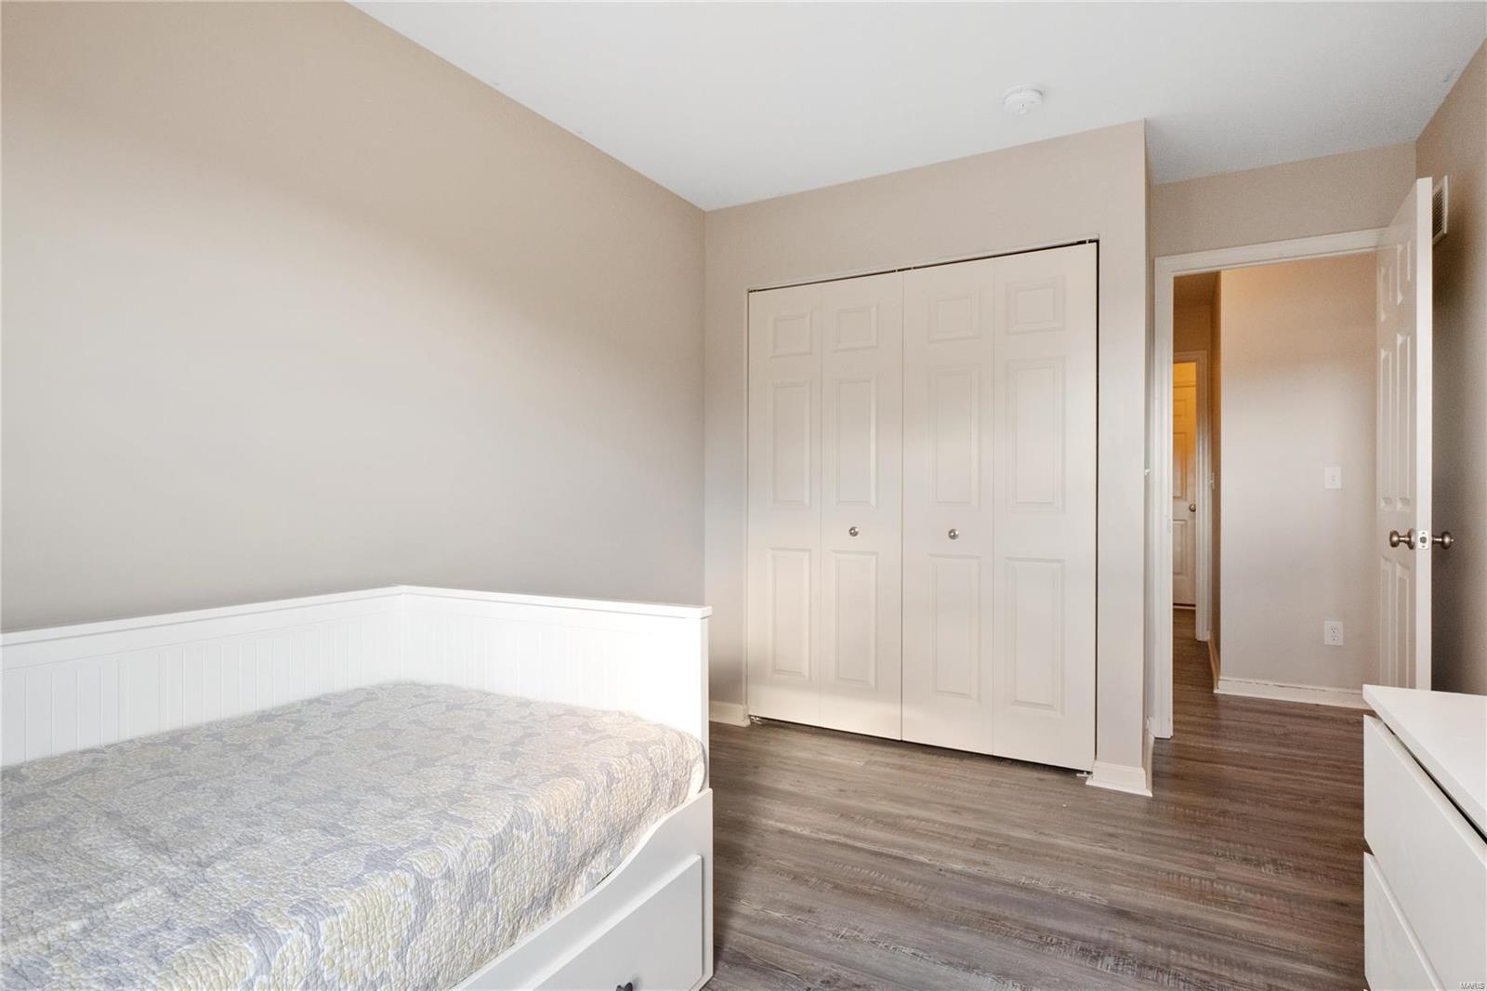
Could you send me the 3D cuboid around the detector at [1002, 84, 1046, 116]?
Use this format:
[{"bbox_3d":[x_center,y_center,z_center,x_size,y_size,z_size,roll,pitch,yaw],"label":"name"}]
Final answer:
[{"bbox_3d":[0.959,-1.349,2.544,0.132,0.044,0.132,0,0,29],"label":"detector"}]

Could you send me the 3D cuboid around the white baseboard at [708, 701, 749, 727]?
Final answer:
[{"bbox_3d":[-0.080,1.038,3.542,0.240,0.092,0.028,0,0,29],"label":"white baseboard"}]

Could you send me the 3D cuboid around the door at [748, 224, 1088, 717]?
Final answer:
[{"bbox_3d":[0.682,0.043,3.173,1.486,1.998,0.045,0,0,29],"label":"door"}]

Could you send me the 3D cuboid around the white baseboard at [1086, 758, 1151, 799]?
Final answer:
[{"bbox_3d":[1.380,1.037,2.728,0.212,0.092,0.033,0,0,29],"label":"white baseboard"}]

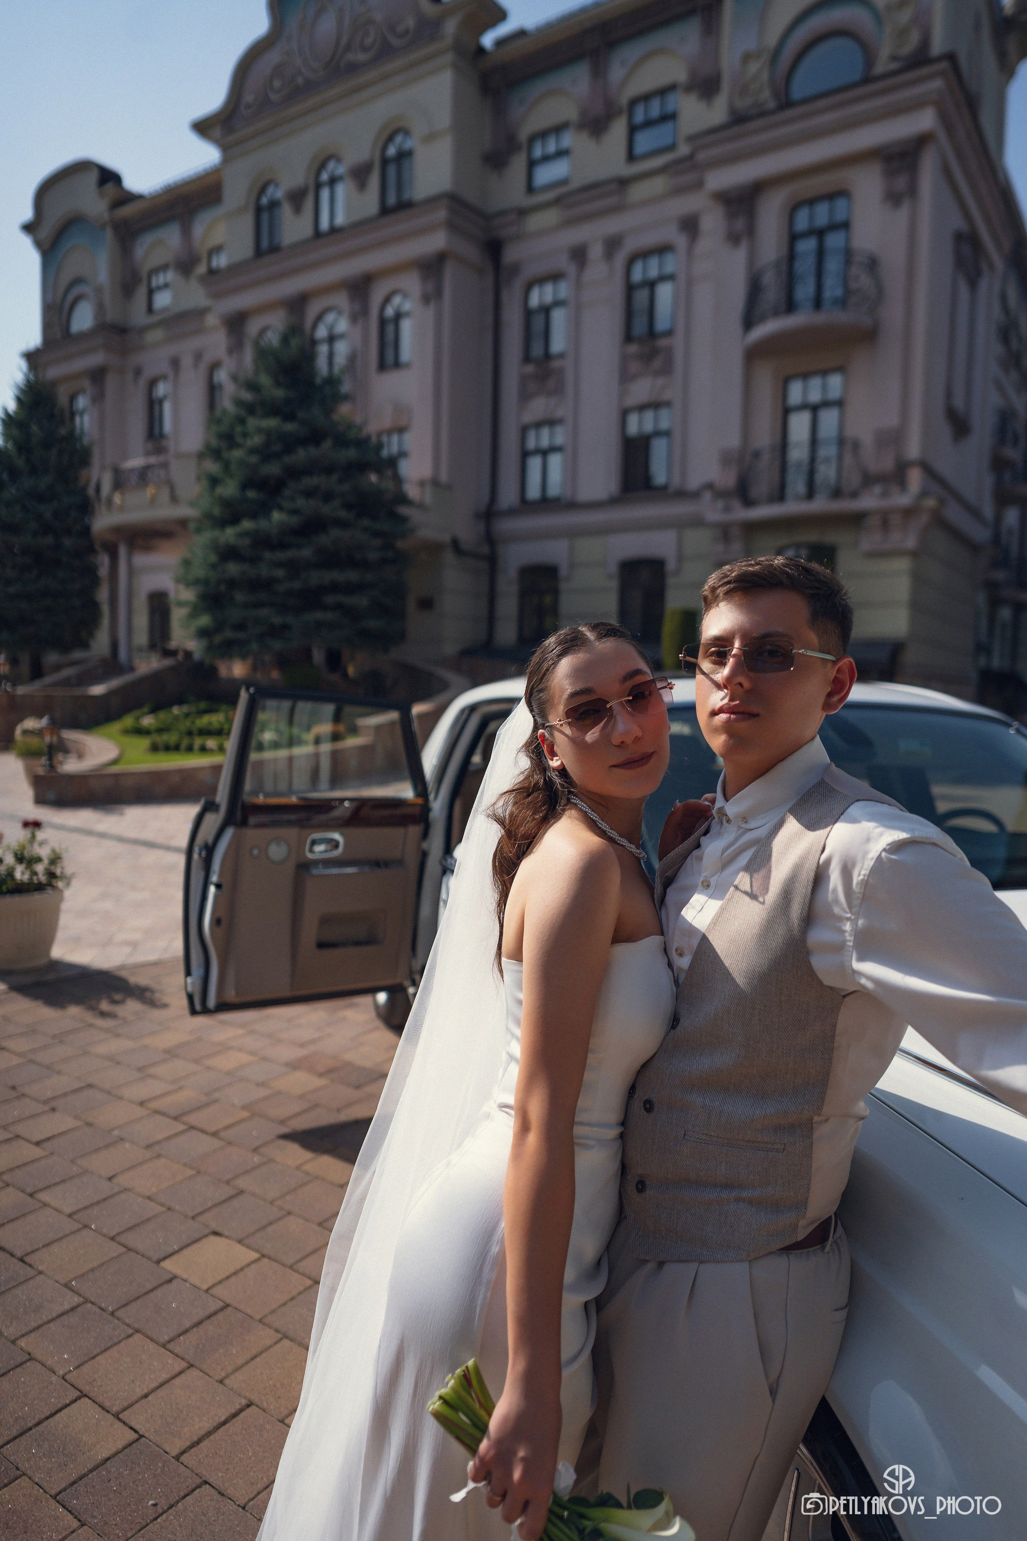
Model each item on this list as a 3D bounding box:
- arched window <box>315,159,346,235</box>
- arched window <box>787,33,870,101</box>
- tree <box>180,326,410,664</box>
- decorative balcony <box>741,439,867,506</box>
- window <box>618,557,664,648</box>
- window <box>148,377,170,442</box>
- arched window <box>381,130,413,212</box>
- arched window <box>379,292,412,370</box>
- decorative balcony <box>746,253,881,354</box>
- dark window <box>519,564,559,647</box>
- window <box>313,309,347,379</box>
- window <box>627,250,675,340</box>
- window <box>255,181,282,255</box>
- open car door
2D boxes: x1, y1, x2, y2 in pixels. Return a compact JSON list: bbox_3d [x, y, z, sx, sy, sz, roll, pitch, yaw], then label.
[{"bbox_3d":[-4.745,-14.883,26.612,1.078,1.936,0.200,3,4,34],"label":"arched window"},{"bbox_3d":[6.203,-13.890,20.302,1.680,1.220,0.220,3,4,34],"label":"arched window"},{"bbox_3d":[-4.100,-5.100,19.300,4.300,6.500,4.300,1,3,0],"label":"tree"},{"bbox_3d":[5.808,-5.922,20.427,2.650,1.120,0.700,3,4,34],"label":"decorative balcony"},{"bbox_3d":[2.932,-3.745,23.246,1.140,1.950,0.220,3,4,34],"label":"window"},{"bbox_3d":[-11.134,-11.406,32.382,1.120,1.840,0.220,3,4,34],"label":"window"},{"bbox_3d":[-2.852,-14.771,25.337,1.058,1.936,0.200,3,4,34],"label":"arched window"},{"bbox_3d":[-2.923,-10.958,25.583,1.038,1.876,0.200,3,4,34],"label":"arched window"},{"bbox_3d":[5.737,-9.178,20.036,2.800,1.500,1.200,3,4,34],"label":"decorative balcony"},{"bbox_3d":[0.613,-4.082,25.169,1.171,1.896,0.200,3,4,34],"label":"dark window"},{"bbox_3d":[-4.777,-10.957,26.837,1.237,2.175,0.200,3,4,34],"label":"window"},{"bbox_3d":[3.099,-10.712,23.146,1.235,1.960,0.200,3,4,34],"label":"window"},{"bbox_3d":[-6.614,-14.983,27.870,1.078,1.916,0.200,3,4,34],"label":"window"},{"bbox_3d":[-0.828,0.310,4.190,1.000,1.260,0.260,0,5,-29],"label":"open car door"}]

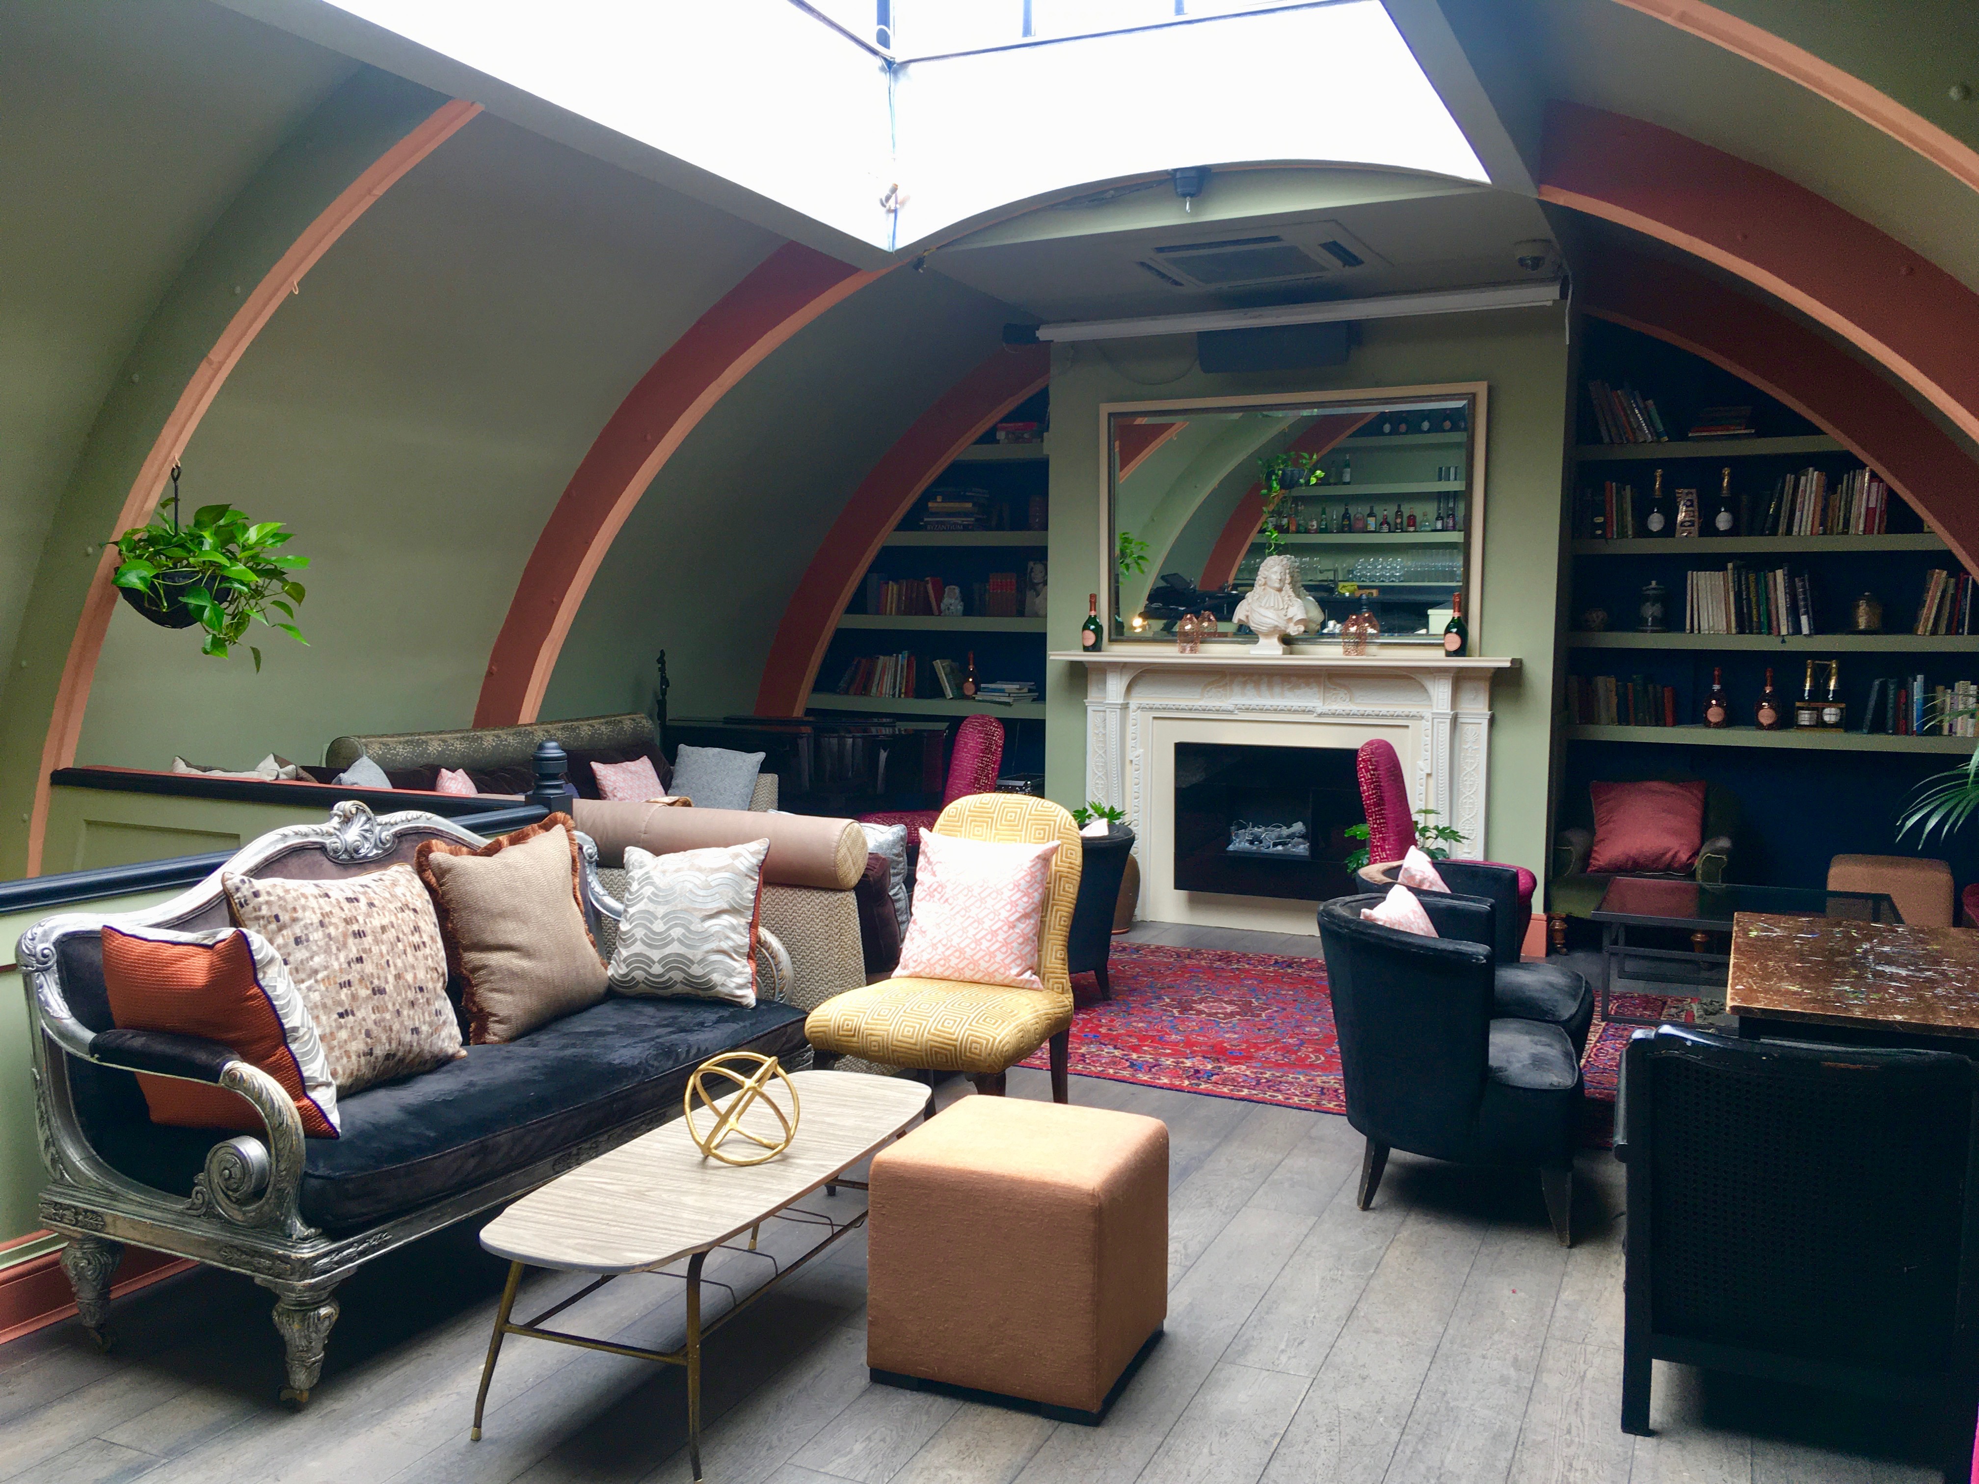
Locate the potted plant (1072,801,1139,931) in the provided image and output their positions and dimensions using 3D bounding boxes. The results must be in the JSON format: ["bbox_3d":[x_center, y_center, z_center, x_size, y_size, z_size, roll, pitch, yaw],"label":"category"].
[{"bbox_3d":[0.551,0.597,7.918,0.370,0.627,0.370,1,4,0],"label":"potted plant"}]

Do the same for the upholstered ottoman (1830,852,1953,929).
[{"bbox_3d":[3.949,0.754,7.317,0.479,0.438,0.450,2,5,25],"label":"upholstered ottoman"}]

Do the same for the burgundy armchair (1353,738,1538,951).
[{"bbox_3d":[1.818,0.505,6.566,0.670,1.010,0.530,1,4,10],"label":"burgundy armchair"}]

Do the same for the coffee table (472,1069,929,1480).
[{"bbox_3d":[-0.484,0.995,3.236,0.472,0.409,1.227,2,4,22],"label":"coffee table"}]

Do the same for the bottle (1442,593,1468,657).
[{"bbox_3d":[2.088,-0.531,7.439,0.105,0.292,0.105,2,4,26],"label":"bottle"}]

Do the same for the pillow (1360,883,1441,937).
[{"bbox_3d":[1.179,0.606,4.541,0.140,0.420,0.430,-28,-8,24],"label":"pillow"}]

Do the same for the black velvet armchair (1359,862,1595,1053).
[{"bbox_3d":[1.459,0.755,4.992,0.710,0.705,0.680,2,4,24],"label":"black velvet armchair"}]

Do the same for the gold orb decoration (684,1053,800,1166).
[{"bbox_3d":[-0.509,0.757,3.412,0.235,0.235,0.235,0,5,0],"label":"gold orb decoration"}]

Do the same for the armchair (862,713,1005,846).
[{"bbox_3d":[-0.292,0.375,8.244,0.670,1.010,0.530,1,4,6],"label":"armchair"}]

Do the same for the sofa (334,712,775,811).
[{"bbox_3d":[-1.945,0.407,7.750,0.869,1.008,2.338,2,5,25],"label":"sofa"}]

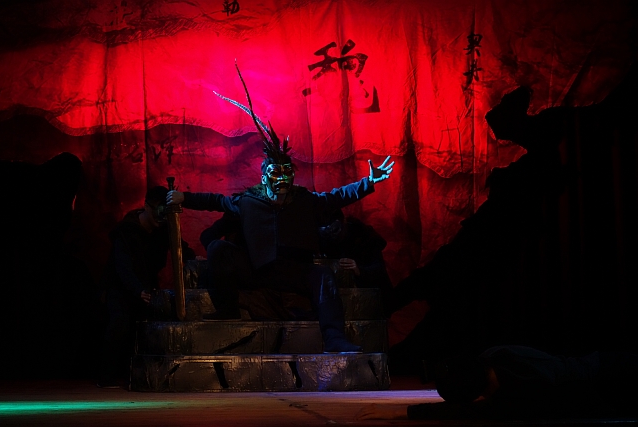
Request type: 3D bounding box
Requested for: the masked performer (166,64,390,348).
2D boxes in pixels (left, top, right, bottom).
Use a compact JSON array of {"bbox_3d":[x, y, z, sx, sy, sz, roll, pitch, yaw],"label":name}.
[{"bbox_3d":[-0.288,-0.066,8.562,1.469,1.967,0.850,0,-5,-5],"label":"masked performer"}]

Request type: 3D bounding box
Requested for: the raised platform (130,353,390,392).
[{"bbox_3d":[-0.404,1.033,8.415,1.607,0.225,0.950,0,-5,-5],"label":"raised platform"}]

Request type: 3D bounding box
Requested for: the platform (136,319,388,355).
[{"bbox_3d":[-0.400,0.832,8.609,1.610,0.214,0.800,0,-5,-5],"label":"platform"}]

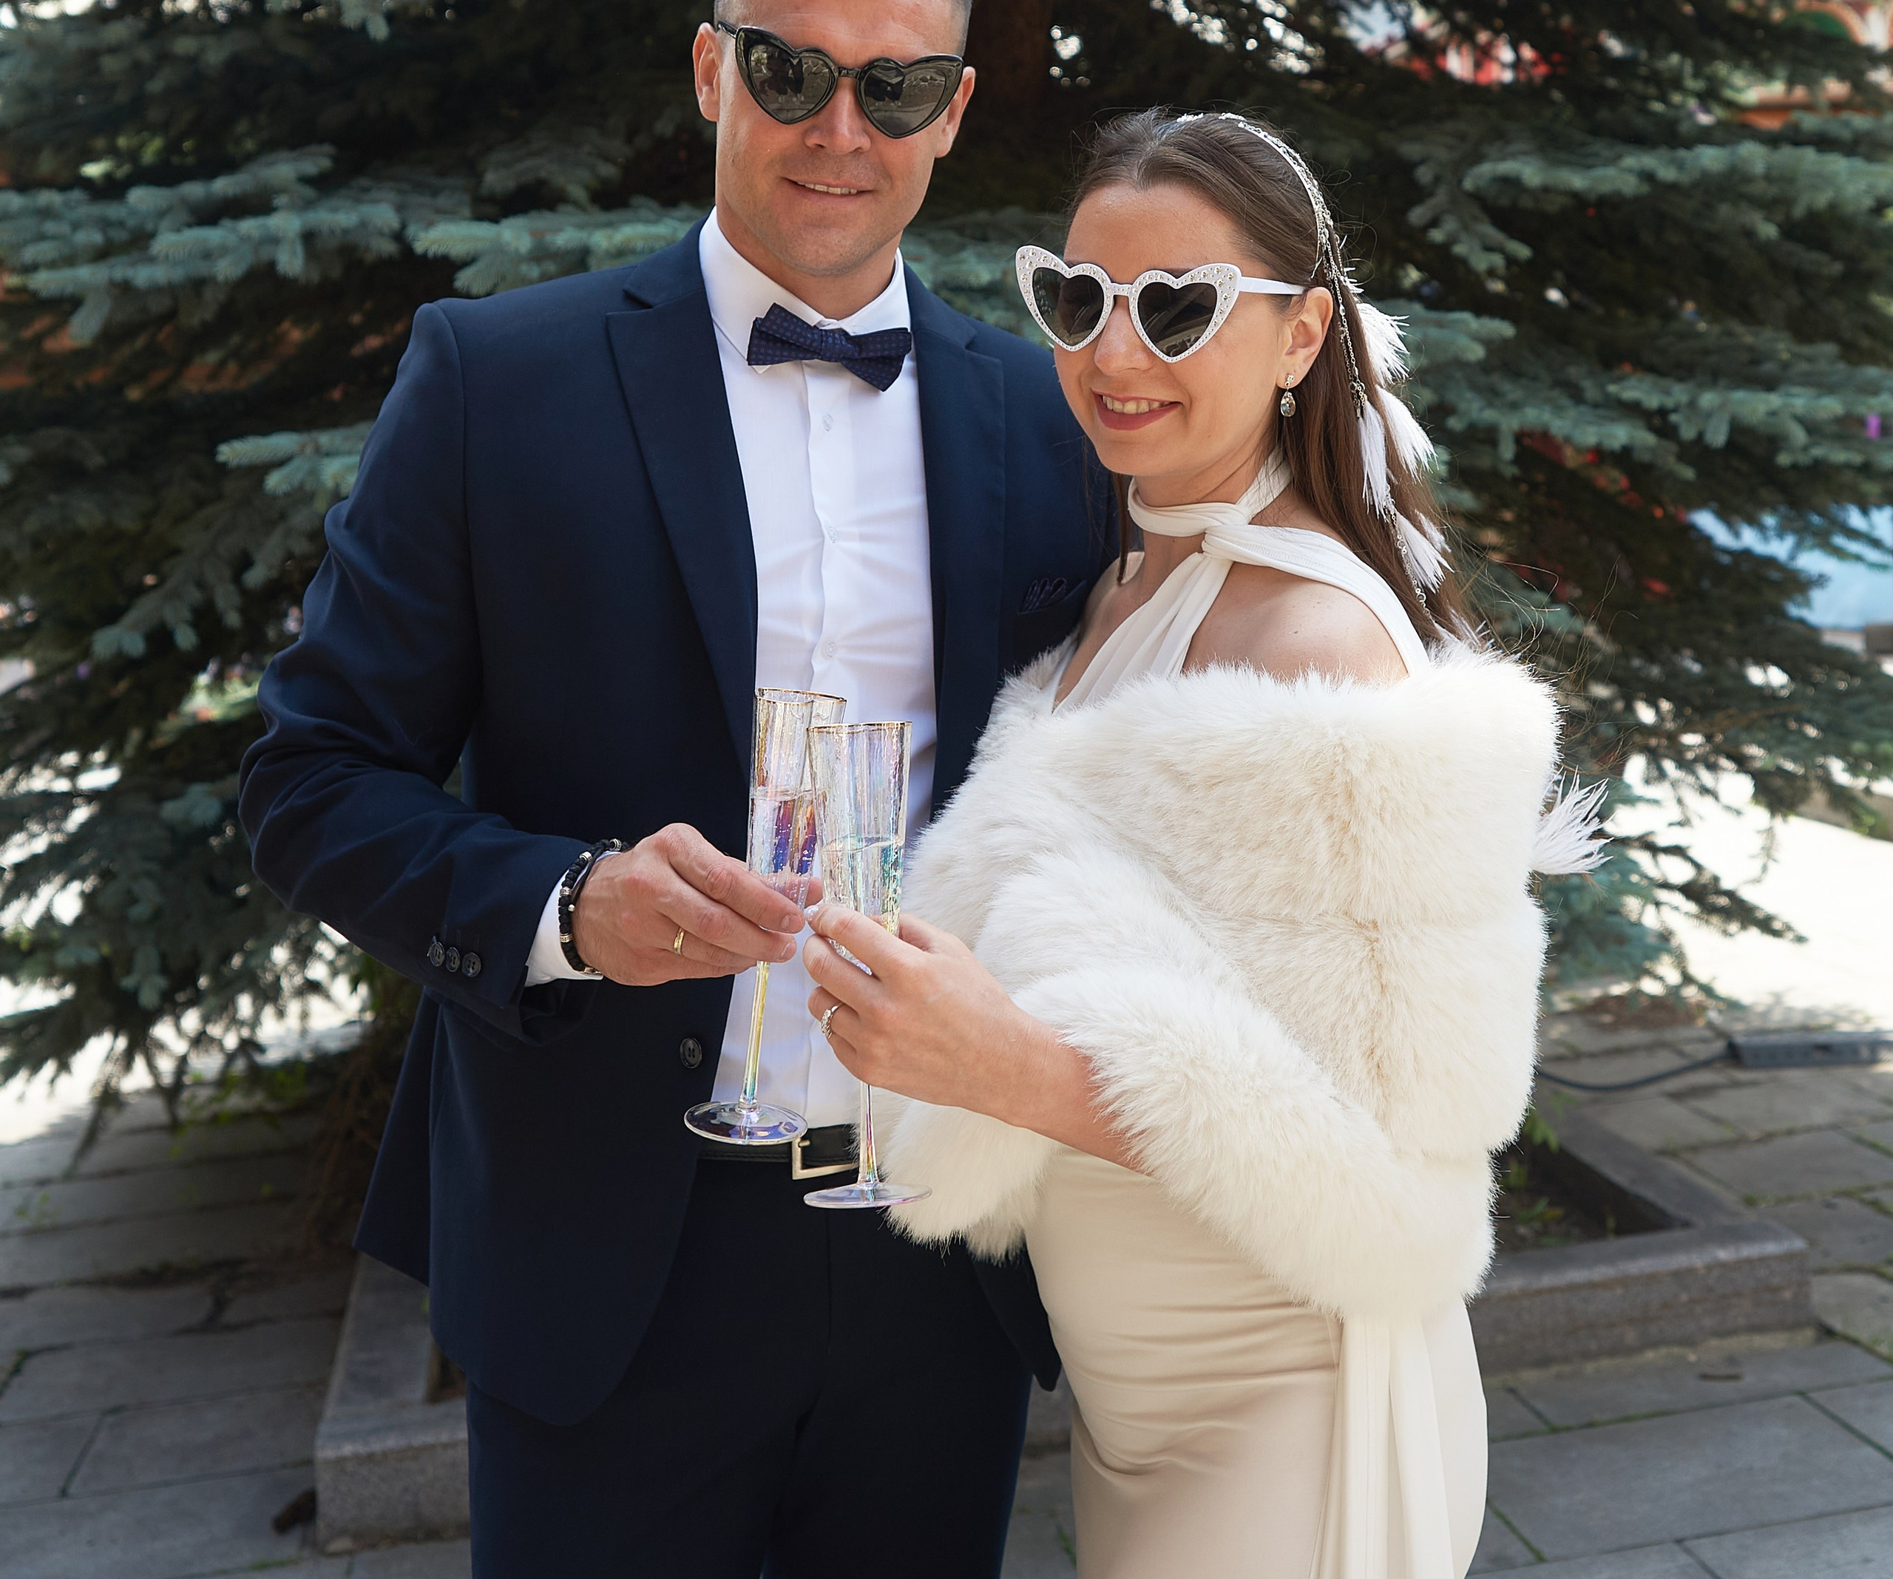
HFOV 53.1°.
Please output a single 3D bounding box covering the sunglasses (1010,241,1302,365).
[{"bbox_3d":[0.141,-0.294,1.166,0.146,0.059,0.140,14,17,30],"label":"sunglasses"}]

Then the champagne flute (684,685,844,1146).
[{"bbox_3d":[-0.098,0.070,1.071,0.071,0.254,0.071,8,10,0],"label":"champagne flute"}]

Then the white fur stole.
[{"bbox_3d":[0.174,0.114,1.220,0.370,0.385,0.430,-11,13,-41],"label":"white fur stole"}]

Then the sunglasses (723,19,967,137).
[{"bbox_3d":[-0.078,-0.470,1.246,0.146,0.058,0.140,3,24,-15],"label":"sunglasses"}]

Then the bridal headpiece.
[{"bbox_3d":[0.194,-0.283,1.216,0.190,0.275,0.140,9,14,32],"label":"bridal headpiece"}]

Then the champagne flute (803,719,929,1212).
[{"bbox_3d":[-0.044,0.093,1.021,0.071,0.254,0.071,-1,0,0],"label":"champagne flute"}]

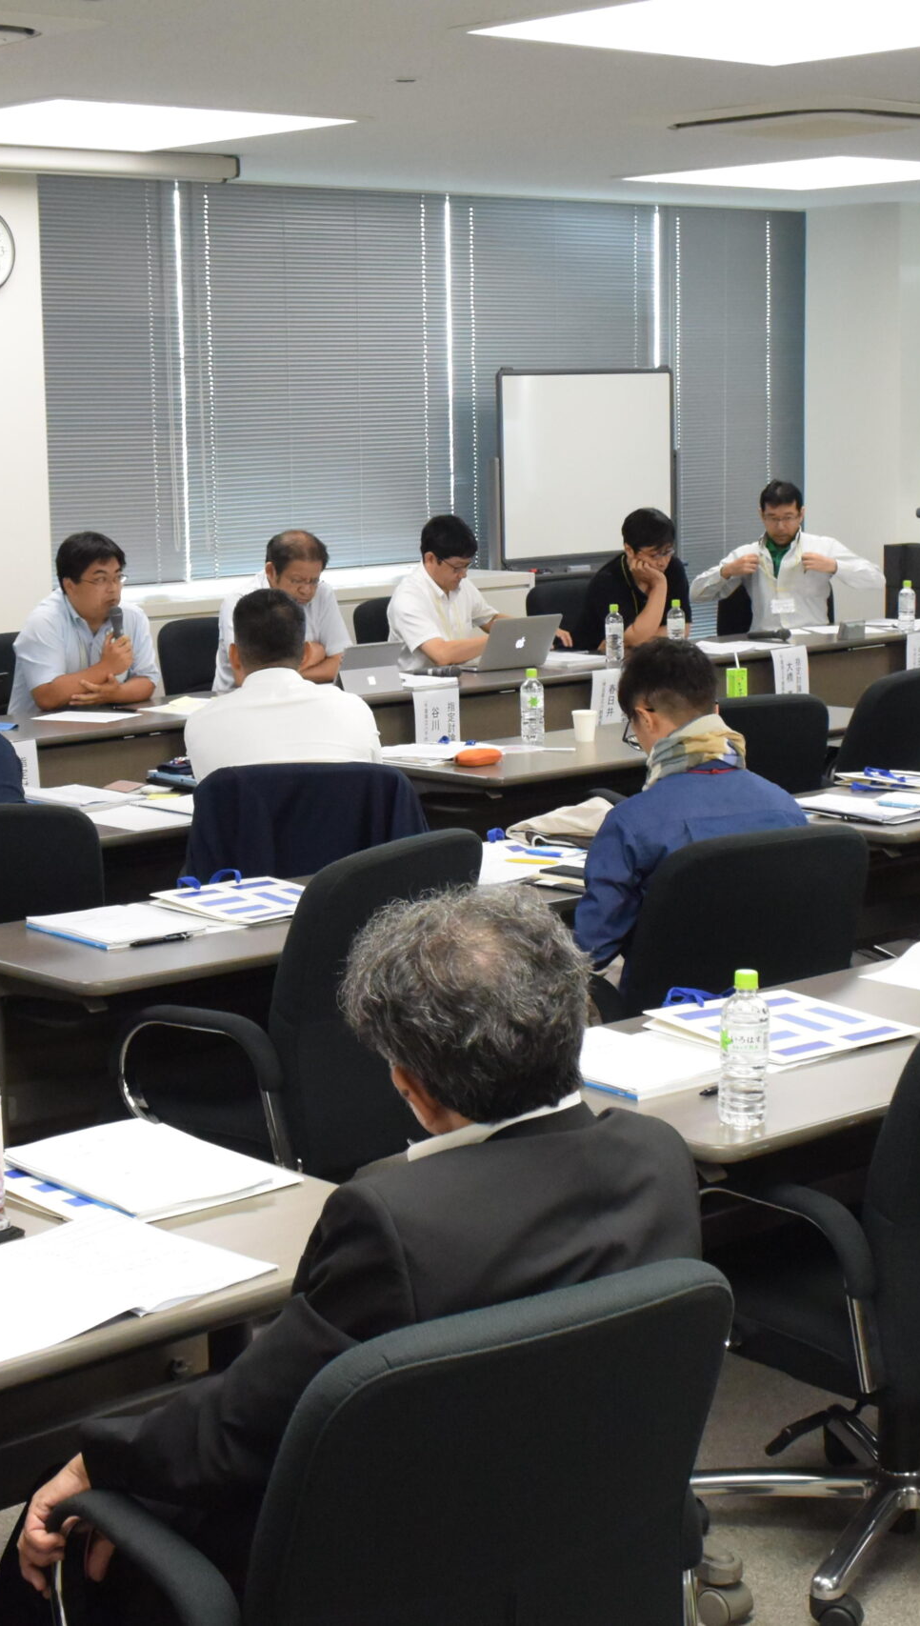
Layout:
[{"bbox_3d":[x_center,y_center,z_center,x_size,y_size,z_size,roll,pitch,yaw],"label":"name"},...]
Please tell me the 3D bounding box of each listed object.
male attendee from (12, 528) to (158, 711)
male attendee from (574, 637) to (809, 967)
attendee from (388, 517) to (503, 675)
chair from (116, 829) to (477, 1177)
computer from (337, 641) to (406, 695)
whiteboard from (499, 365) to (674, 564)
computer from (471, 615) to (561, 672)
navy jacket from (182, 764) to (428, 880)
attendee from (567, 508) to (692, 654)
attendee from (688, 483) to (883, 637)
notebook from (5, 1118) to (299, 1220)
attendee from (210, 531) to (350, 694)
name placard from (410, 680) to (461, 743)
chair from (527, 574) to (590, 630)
[{"bbox_3d":[-1.152,-0.277,8.462,0.560,1.270,0.780,-10,13,-43],"label":"male attendee"},{"bbox_3d":[0.392,0.261,5.123,0.540,1.240,0.780,-10,13,-43],"label":"male attendee"},{"bbox_3d":[-0.001,-0.483,9.724,0.780,1.270,0.540,8,12,42],"label":"attendee"},{"bbox_3d":[-0.318,0.490,4.928,0.640,0.890,0.620,5,11,34],"label":"chair"},{"bbox_3d":[-0.372,-0.514,9.031,0.275,0.170,0.260,-9,12,-41],"label":"computer"},{"bbox_3d":[0.622,-1.672,12.360,1.180,0.910,0.060,-9,13,-42],"label":"whiteboard"},{"bbox_3d":[0.159,-0.626,9.406,0.315,0.200,0.290,-10,13,-43],"label":"computer"},{"bbox_3d":[-0.341,0.184,5.712,0.530,0.580,0.240,-3,9,-12],"label":"navy jacket"},{"bbox_3d":[0.734,-0.584,10.261,0.550,1.240,0.780,-10,13,-43],"label":"attendee"},{"bbox_3d":[1.385,-0.738,11.014,0.780,1.320,0.720,-4,10,-18],"label":"attendee"},{"bbox_3d":[-0.401,0.459,3.320,0.225,0.030,0.310,-9,12,-41],"label":"notebook"},{"bbox_3d":[-0.587,-0.372,9.159,0.520,1.250,0.760,-9,12,-41],"label":"attendee"},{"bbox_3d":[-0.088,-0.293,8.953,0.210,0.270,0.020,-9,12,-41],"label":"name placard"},{"bbox_3d":[0.618,-0.482,10.389,0.600,0.920,0.600,7,12,40],"label":"chair"}]

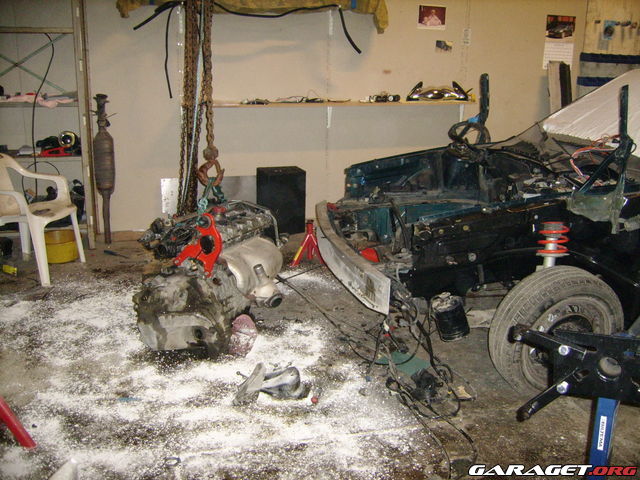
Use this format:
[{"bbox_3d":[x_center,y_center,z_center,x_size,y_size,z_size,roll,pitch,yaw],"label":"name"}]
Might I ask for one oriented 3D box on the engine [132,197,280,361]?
[{"bbox_3d":[-0.546,0.135,3.490,0.590,0.650,0.750,5,13,20],"label":"engine"}]

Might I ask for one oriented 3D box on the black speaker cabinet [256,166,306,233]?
[{"bbox_3d":[-0.366,-0.370,6.140,0.385,0.570,0.450,-2,12,-14],"label":"black speaker cabinet"}]

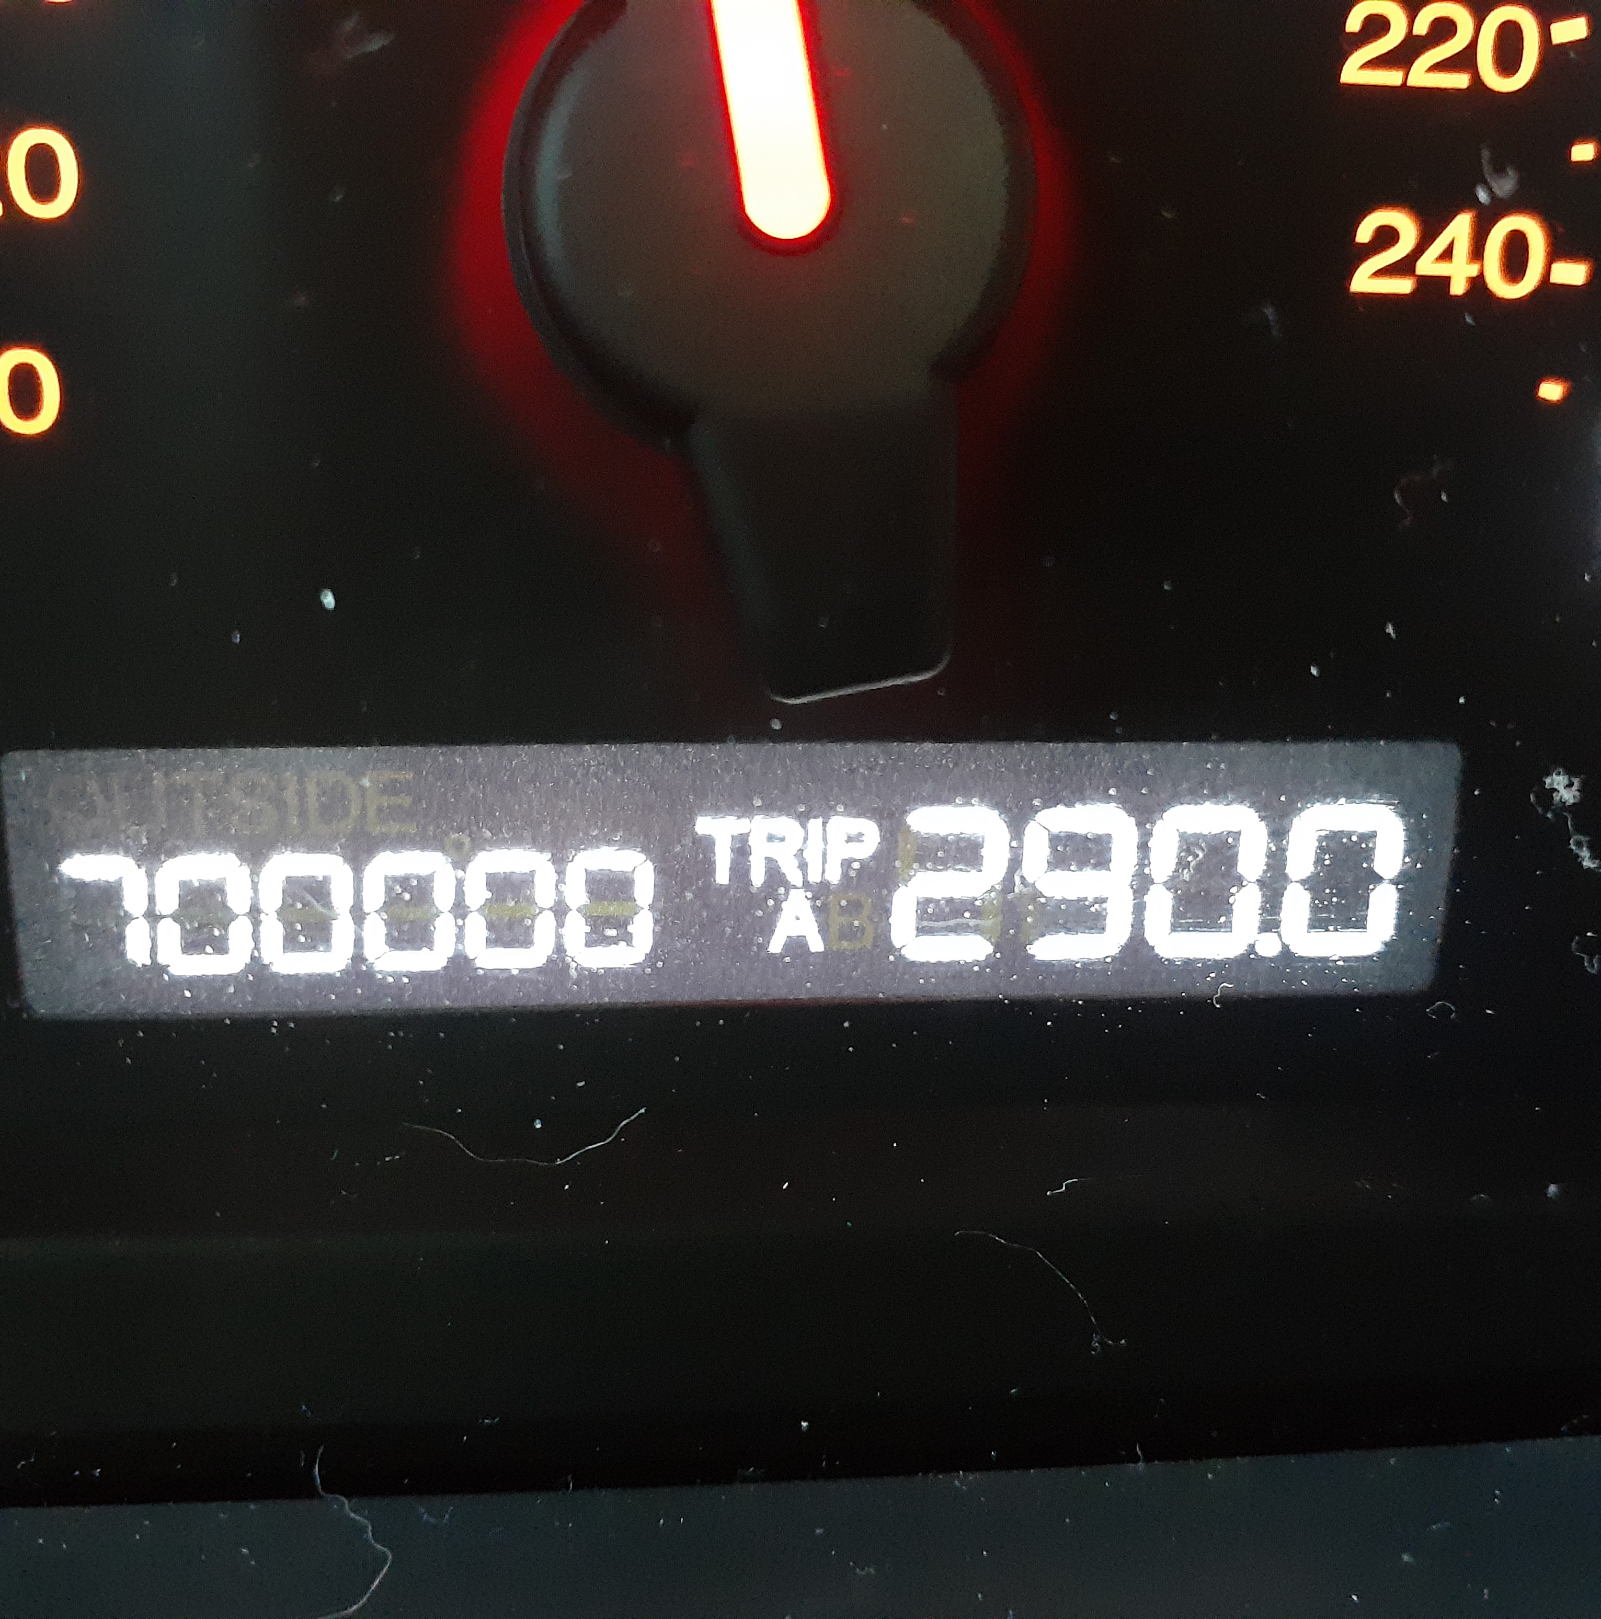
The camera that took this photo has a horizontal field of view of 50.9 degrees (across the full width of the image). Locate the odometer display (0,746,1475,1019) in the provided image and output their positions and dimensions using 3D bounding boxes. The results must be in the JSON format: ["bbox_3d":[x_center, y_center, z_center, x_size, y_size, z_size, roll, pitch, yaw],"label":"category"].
[{"bbox_3d":[-0.002,0.003,0.082,0.068,0.013,0.005,0,15,-5],"label":"odometer display"}]

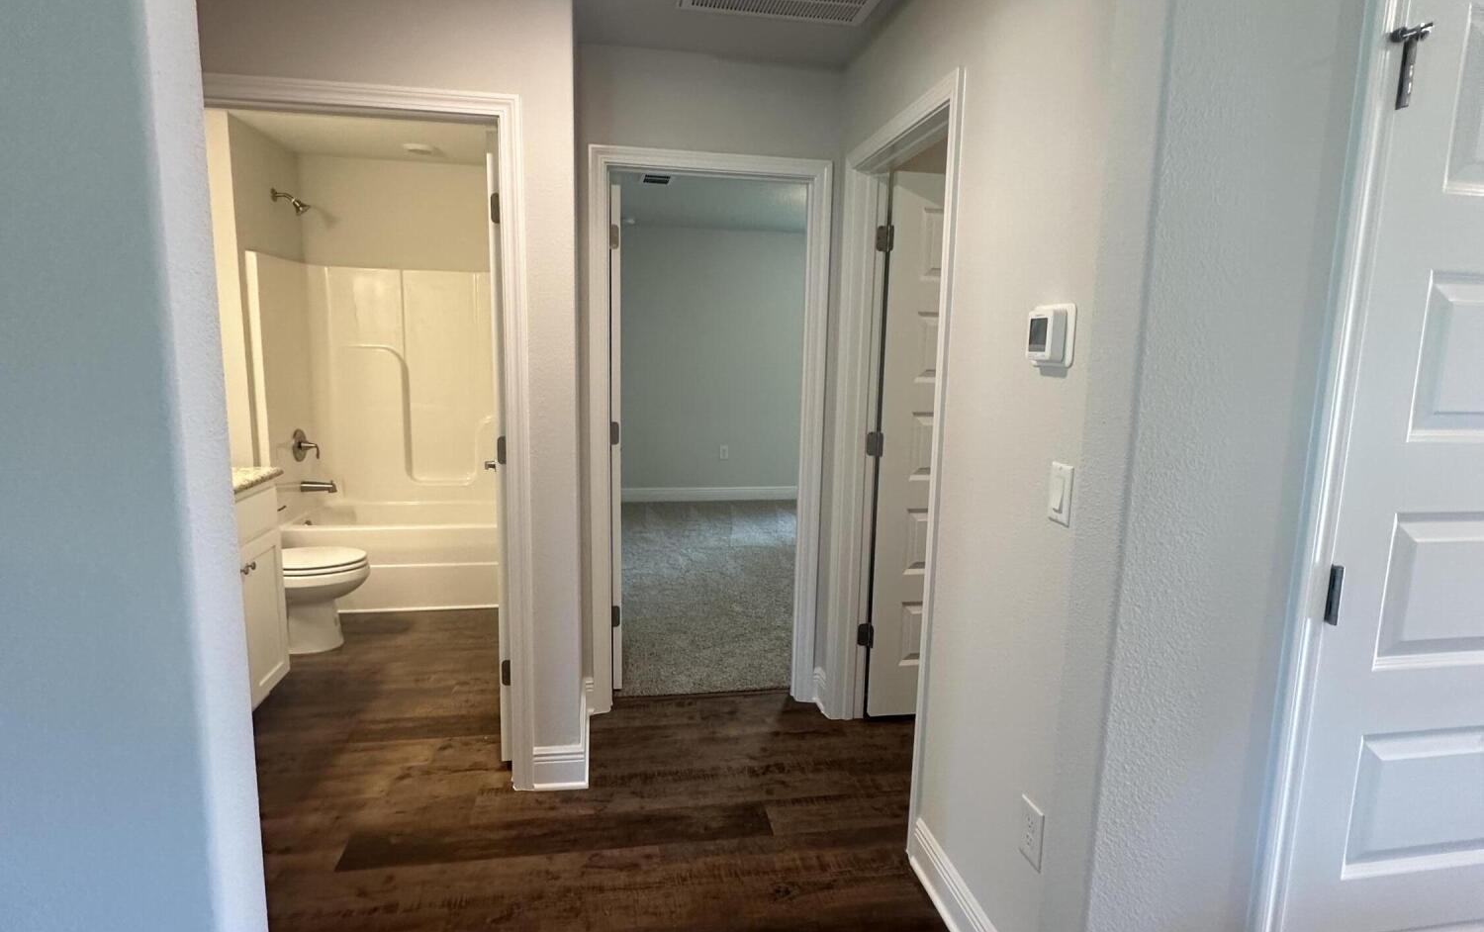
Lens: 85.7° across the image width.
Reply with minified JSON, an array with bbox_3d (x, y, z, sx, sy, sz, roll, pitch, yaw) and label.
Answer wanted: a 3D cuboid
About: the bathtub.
[{"bbox_3d":[-1.737,0.485,4.604,1.520,0.455,0.760,0,9,-9],"label":"bathtub"}]

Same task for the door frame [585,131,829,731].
[{"bbox_3d":[-0.131,-0.095,3.103,0.882,2.110,0.135,0,9,-9],"label":"door frame"}]

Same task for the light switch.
[{"bbox_3d":[0.607,0.053,1.527,0.012,0.114,0.073,0,9,-9],"label":"light switch"}]

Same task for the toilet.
[{"bbox_3d":[-2.120,0.463,3.711,0.750,0.750,0.410,0,9,-9],"label":"toilet"}]

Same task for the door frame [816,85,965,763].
[{"bbox_3d":[0.495,0.000,2.554,0.135,2.110,0.890,0,9,-9],"label":"door frame"}]

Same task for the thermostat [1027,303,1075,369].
[{"bbox_3d":[0.590,-0.250,1.547,0.035,0.118,0.145,0,9,-9],"label":"thermostat"}]

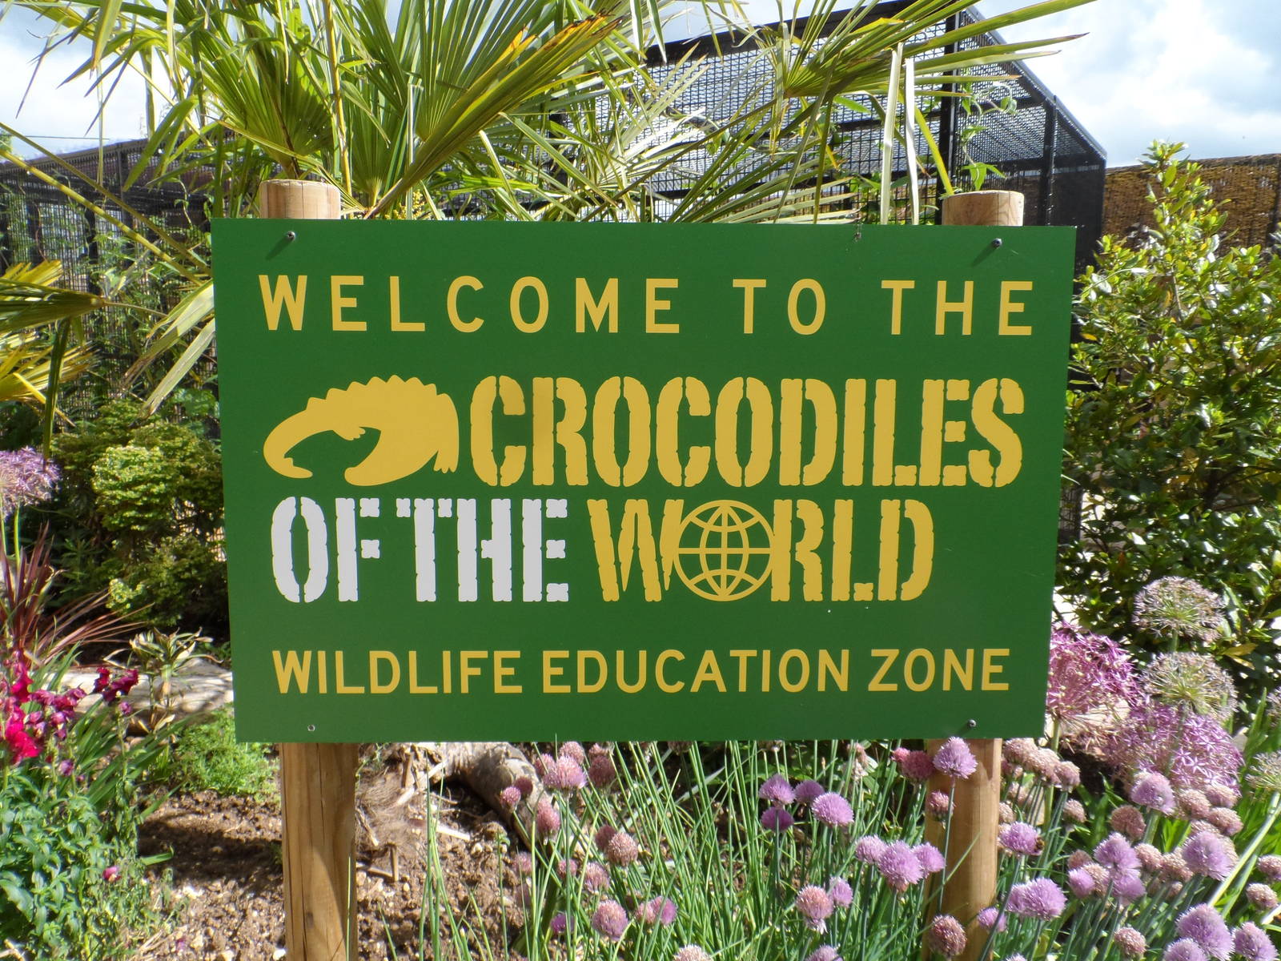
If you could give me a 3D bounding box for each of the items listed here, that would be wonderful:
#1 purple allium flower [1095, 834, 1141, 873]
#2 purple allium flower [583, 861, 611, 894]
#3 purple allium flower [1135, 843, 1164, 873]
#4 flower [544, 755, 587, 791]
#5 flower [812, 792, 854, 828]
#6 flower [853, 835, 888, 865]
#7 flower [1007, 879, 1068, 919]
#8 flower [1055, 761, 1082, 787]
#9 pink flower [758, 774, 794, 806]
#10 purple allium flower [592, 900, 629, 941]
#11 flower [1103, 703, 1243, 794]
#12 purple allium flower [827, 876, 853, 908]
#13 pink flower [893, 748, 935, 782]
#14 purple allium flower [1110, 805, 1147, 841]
[{"bbox_3d":[0.472,0.368,0.877,0.044,0.037,0.044,0,6,0],"label":"purple allium flower"},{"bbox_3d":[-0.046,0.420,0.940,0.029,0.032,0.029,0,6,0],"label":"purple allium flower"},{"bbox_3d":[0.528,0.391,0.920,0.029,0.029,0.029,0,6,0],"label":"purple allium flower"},{"bbox_3d":[-0.069,0.270,0.820,0.038,0.033,0.038,0,6,0],"label":"flower"},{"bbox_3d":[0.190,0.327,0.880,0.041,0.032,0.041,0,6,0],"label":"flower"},{"bbox_3d":[0.228,0.366,0.880,0.034,0.028,0.034,0,6,0],"label":"flower"},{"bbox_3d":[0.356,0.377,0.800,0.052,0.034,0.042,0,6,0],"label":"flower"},{"bbox_3d":[0.428,0.295,0.890,0.026,0.026,0.026,0,6,0],"label":"flower"},{"bbox_3d":[0.128,0.288,0.830,0.033,0.029,0.033,0,6,0],"label":"pink flower"},{"bbox_3d":[-0.023,0.337,0.680,0.028,0.030,0.028,0,6,0],"label":"purple allium flower"},{"bbox_3d":[0.648,0.326,1.080,0.150,0.135,0.150,0,6,0],"label":"flower"},{"bbox_3d":[0.205,0.422,0.910,0.026,0.030,0.026,0,6,0],"label":"purple allium flower"},{"bbox_3d":[0.300,0.310,0.969,0.042,0.035,0.042,0,6,0],"label":"pink flower"},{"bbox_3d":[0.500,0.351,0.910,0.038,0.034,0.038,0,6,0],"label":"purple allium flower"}]

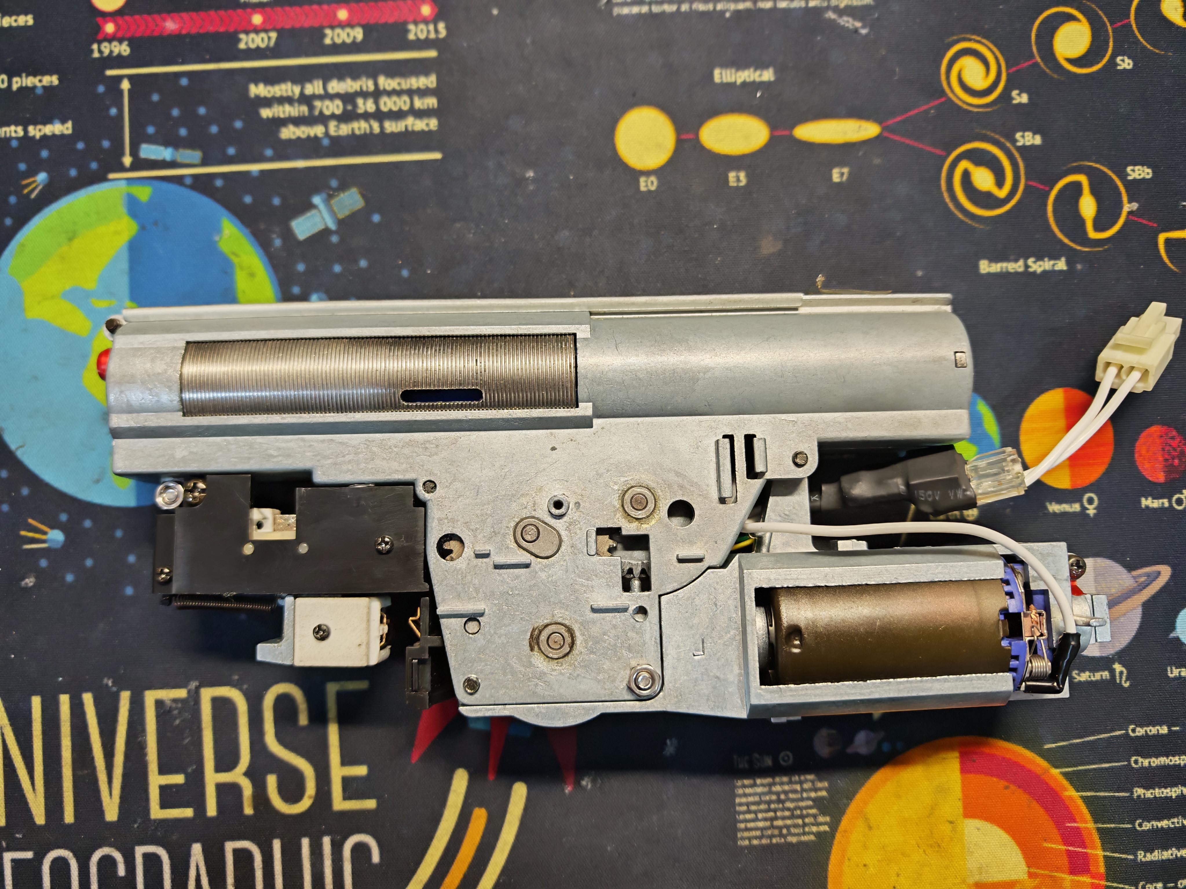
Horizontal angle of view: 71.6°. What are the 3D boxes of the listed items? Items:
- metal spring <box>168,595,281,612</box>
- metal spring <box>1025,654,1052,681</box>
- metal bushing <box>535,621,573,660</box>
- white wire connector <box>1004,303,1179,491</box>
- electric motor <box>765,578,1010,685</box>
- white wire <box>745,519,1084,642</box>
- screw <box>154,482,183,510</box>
[{"bbox_3d":[-0.070,0.030,0.156,0.021,0.003,0.003,2,89,0],"label":"metal spring"},{"bbox_3d":[0.081,0.040,0.149,0.004,0.004,0.004,-2,83,-1],"label":"metal spring"},{"bbox_3d":[-0.007,0.034,0.144,0.006,0.002,0.006,0,83,0],"label":"metal bushing"},{"bbox_3d":[0.101,-0.008,0.164,0.013,0.015,0.048,41,89,1],"label":"white wire connector"},{"bbox_3d":[0.052,0.035,0.156,0.044,0.025,0.025,-2,83,-1],"label":"electric motor"},{"bbox_3d":[0.057,0.021,0.146,0.062,0.007,0.018,9,89,1],"label":"white wire"},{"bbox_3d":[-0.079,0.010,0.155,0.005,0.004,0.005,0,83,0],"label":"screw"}]

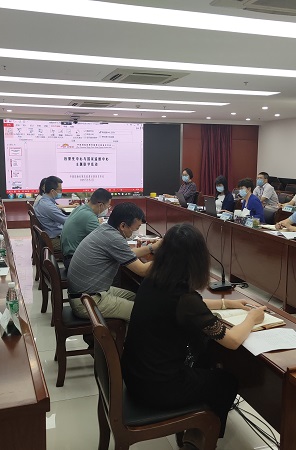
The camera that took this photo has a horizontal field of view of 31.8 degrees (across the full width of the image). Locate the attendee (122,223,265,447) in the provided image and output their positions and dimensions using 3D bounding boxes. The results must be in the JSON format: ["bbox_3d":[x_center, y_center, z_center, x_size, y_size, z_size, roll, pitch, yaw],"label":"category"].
[{"bbox_3d":[0.248,0.616,2.572,0.750,1.270,0.520,-2,8,-19],"label":"attendee"}]

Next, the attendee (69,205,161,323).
[{"bbox_3d":[-0.209,0.457,3.793,0.760,1.240,0.520,-1,8,-16],"label":"attendee"}]

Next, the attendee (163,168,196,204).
[{"bbox_3d":[0.631,-0.386,9.716,0.680,1.320,0.480,-5,10,-36],"label":"attendee"}]

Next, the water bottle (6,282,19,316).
[{"bbox_3d":[-0.649,0.381,2.493,0.064,0.222,0.064,-1,8,-16],"label":"water bottle"}]

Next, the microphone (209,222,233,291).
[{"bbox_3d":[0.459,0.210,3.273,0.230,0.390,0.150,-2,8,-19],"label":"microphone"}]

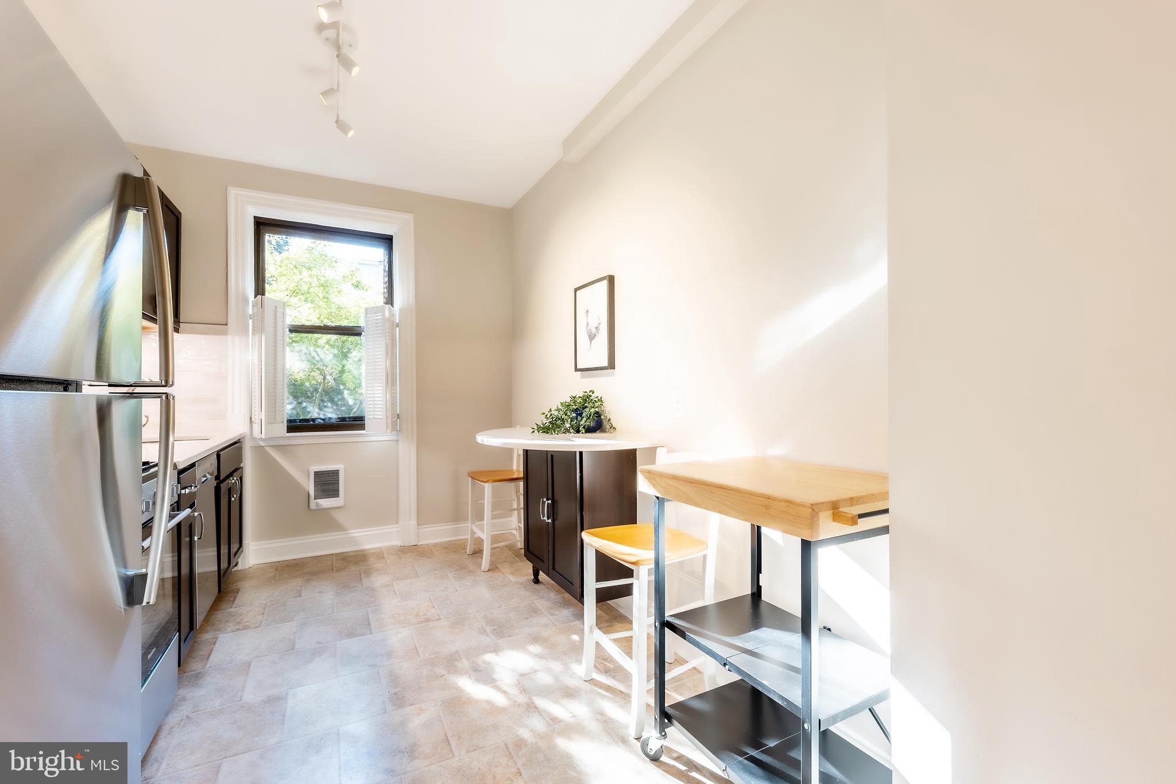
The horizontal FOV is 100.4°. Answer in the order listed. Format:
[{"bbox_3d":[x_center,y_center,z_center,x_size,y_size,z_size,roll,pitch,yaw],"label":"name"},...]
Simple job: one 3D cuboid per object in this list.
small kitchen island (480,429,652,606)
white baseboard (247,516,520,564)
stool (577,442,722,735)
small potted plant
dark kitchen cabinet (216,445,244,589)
[{"bbox_3d":[-0.254,0.709,2.712,0.695,0.940,1.230,0,0,-28],"label":"small kitchen island"},{"bbox_3d":[-1.460,1.103,3.741,1.870,0.155,0.085,0,0,-28],"label":"white baseboard"},{"bbox_3d":[0.250,0.715,1.929,0.425,0.930,0.425,0,0,-28],"label":"stool"},{"bbox_3d":[-0.093,0.116,2.762,0.335,0.245,0.390,0,0,-28],"label":"small potted plant"},{"bbox_3d":[-2.404,0.752,2.800,0.605,0.875,0.855,0,0,-28],"label":"dark kitchen cabinet"}]

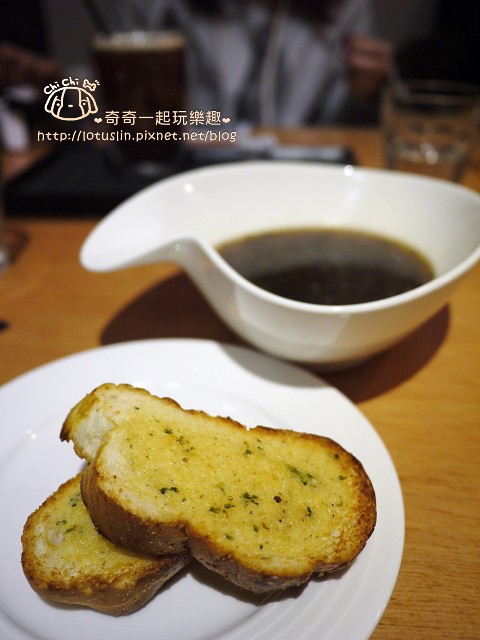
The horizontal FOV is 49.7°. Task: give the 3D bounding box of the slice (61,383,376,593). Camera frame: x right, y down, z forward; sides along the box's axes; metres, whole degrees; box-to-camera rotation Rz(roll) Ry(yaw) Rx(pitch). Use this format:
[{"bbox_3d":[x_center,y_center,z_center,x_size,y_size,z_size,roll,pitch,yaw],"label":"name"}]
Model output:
[{"bbox_3d":[-0.011,0.056,0.174,0.110,0.019,0.060,14,32,12],"label":"slice"}]

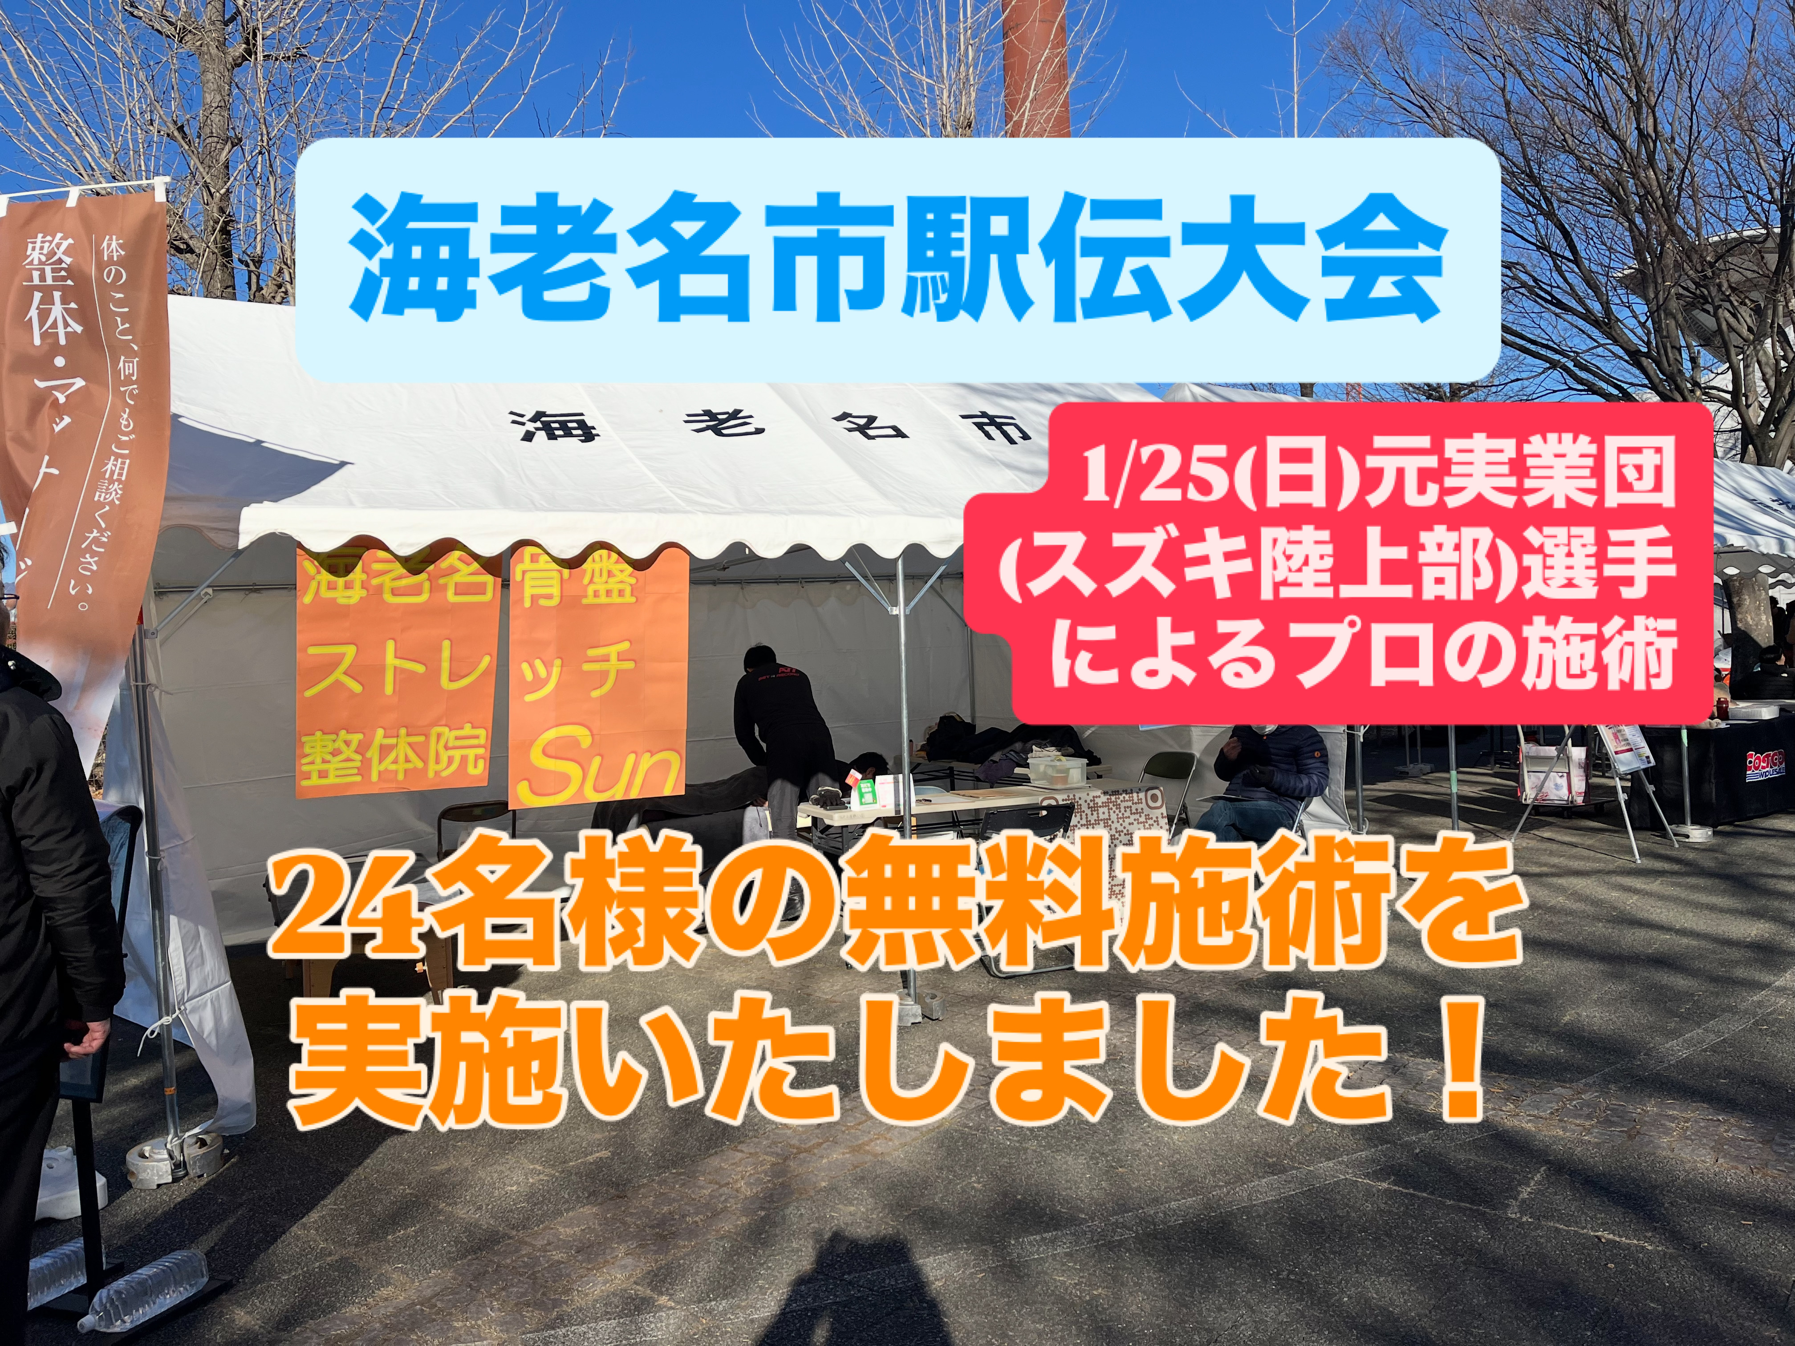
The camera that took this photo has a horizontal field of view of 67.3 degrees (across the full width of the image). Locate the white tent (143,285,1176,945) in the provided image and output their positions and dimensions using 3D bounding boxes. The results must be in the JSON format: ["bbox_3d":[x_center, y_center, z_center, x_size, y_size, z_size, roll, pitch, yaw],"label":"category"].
[{"bbox_3d":[-0.872,-0.193,6.914,5.400,3.050,3.600,-4,4,-30],"label":"white tent"}]

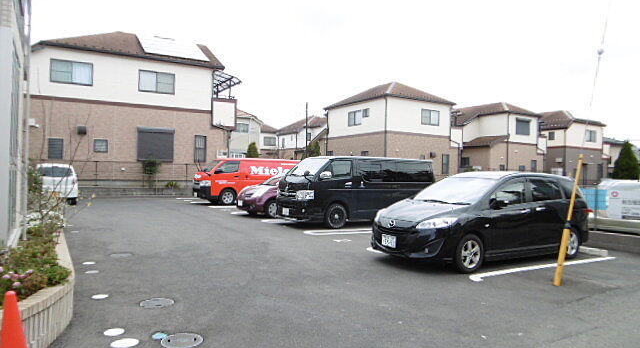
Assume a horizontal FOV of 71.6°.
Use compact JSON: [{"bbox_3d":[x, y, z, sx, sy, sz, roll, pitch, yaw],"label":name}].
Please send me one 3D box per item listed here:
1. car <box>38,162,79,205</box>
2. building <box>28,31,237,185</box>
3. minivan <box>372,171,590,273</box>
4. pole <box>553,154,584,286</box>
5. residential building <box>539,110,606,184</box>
[{"bbox_3d":[-10.588,0.341,17.821,1.475,1.630,3.395,1,0,-30],"label":"car"},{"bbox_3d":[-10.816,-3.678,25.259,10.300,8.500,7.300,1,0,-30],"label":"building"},{"bbox_3d":[3.132,0.757,8.373,4.585,1.615,1.750,1,0,-30],"label":"minivan"},{"bbox_3d":[3.534,0.649,6.261,0.110,1.878,0.110,10,0,-30],"label":"pole"},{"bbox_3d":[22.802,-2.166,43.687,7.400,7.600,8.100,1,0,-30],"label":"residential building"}]

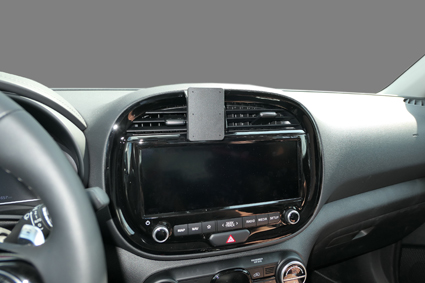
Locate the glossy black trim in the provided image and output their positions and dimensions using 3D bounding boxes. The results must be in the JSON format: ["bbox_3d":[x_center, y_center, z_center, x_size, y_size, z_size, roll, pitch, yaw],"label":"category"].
[{"bbox_3d":[0.020,0.044,0.432,0.345,0.248,0.060,-2,0,-17],"label":"glossy black trim"}]

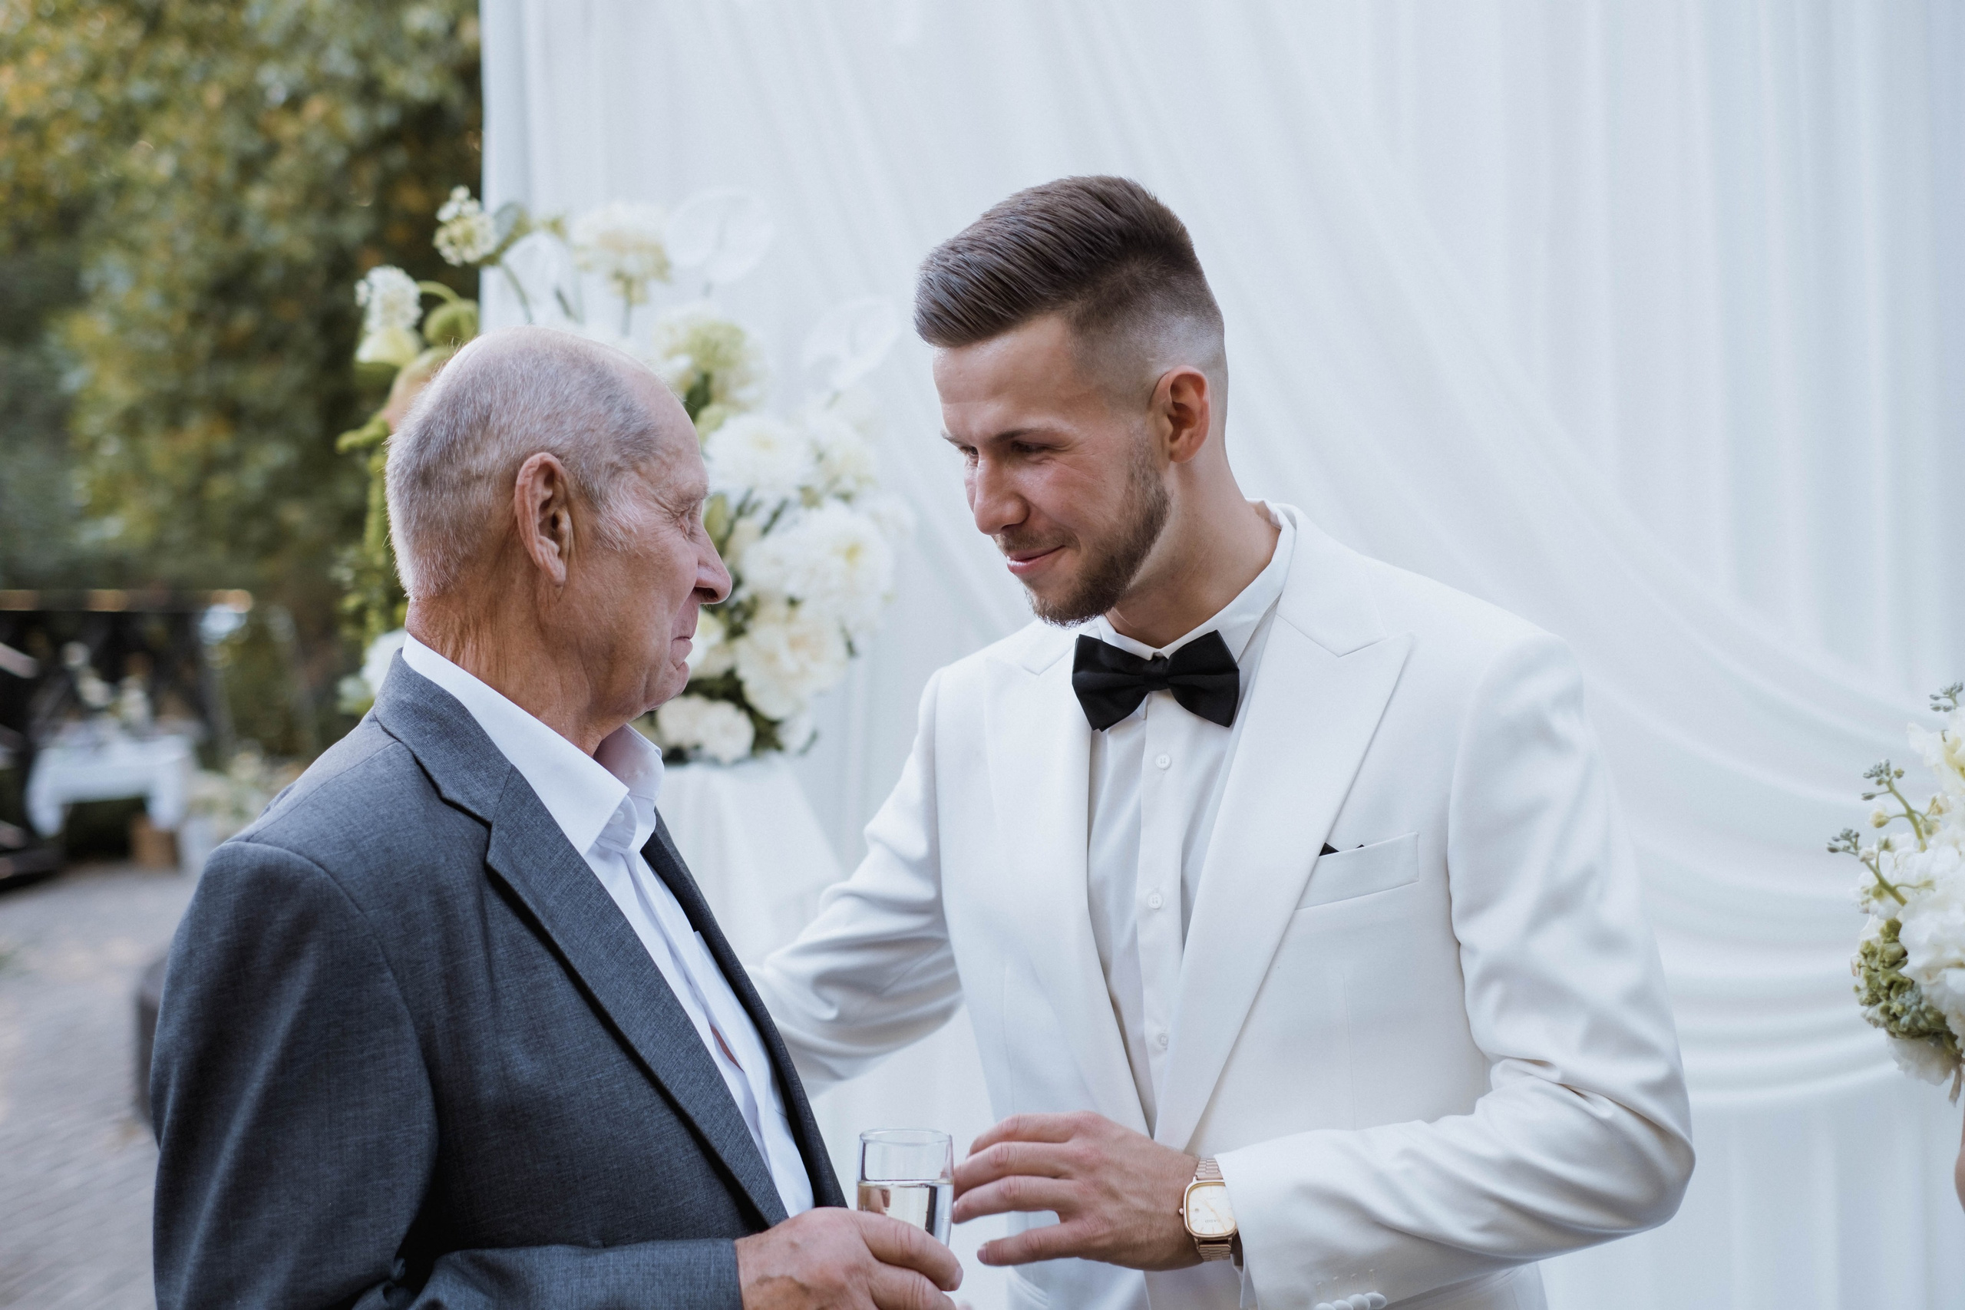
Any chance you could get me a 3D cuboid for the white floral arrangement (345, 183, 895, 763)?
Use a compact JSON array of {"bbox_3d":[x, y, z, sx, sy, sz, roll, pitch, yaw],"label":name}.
[{"bbox_3d":[-0.311,-0.157,2.540,0.490,0.500,0.420,-1,2,-6],"label":"white floral arrangement"}]

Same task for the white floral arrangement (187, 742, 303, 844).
[{"bbox_3d":[-3.620,0.670,14.200,0.600,0.500,0.520,-1,2,-11],"label":"white floral arrangement"}]

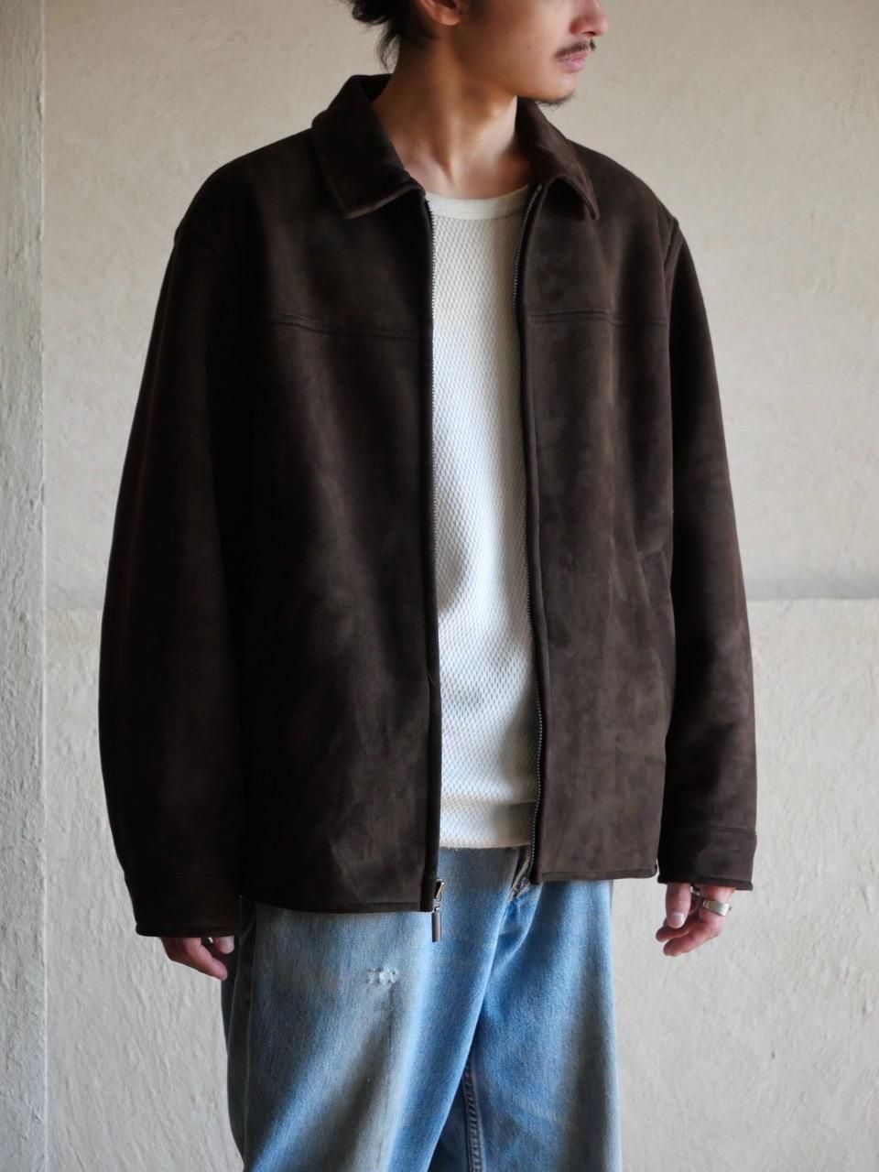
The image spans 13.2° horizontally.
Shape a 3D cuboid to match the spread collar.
[{"bbox_3d":[0.013,-0.378,3.260,0.250,0.140,0.190,0,0,-24],"label":"spread collar"}]

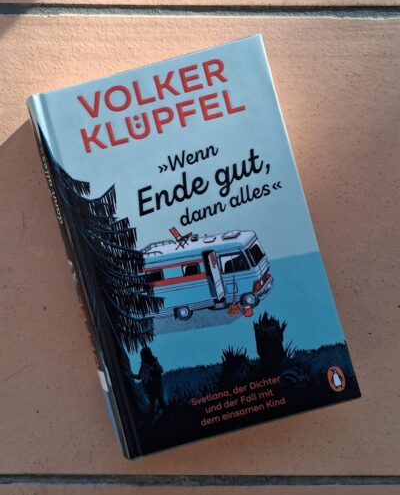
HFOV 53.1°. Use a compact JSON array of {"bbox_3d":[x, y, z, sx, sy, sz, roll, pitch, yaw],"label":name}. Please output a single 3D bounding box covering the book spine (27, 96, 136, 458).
[{"bbox_3d":[-0.071,0.018,0.248,0.014,0.034,0.218,-15,90,0],"label":"book spine"}]

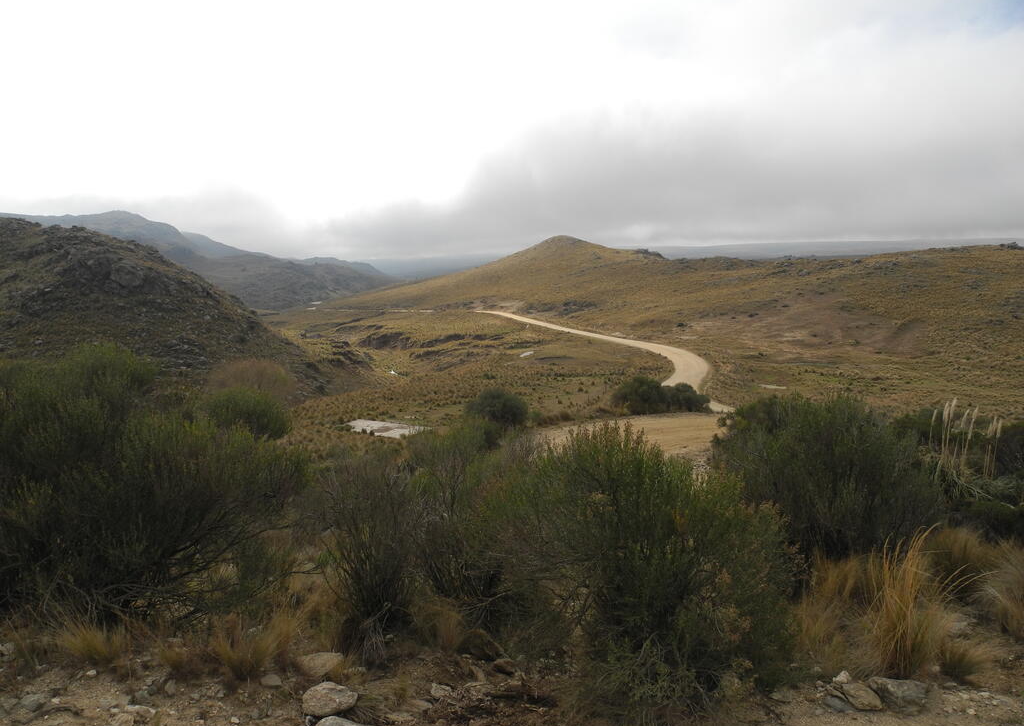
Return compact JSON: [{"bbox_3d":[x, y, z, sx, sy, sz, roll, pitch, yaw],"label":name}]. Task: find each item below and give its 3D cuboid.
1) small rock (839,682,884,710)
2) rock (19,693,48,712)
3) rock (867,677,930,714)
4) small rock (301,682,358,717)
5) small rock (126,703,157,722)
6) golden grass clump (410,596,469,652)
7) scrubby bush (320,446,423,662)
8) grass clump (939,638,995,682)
[{"bbox_3d":[1.439,1.388,3.474,0.185,0.087,0.148,0,7,0],"label":"small rock"},{"bbox_3d":[-1.843,1.307,3.190,0.100,0.048,0.072,-5,9,-30],"label":"rock"},{"bbox_3d":[1.491,1.283,3.199,0.224,0.100,0.139,4,9,25],"label":"rock"},{"bbox_3d":[-0.697,1.285,3.167,0.216,0.104,0.147,-2,8,-12],"label":"small rock"},{"bbox_3d":[-1.397,1.318,3.124,0.103,0.045,0.074,-4,9,-24],"label":"small rock"},{"bbox_3d":[-0.347,1.249,3.993,0.275,0.269,0.248,0,7,0],"label":"golden grass clump"},{"bbox_3d":[-0.630,0.860,3.680,0.443,0.979,0.420,-1,8,-10],"label":"scrubby bush"},{"bbox_3d":[2.019,1.318,3.712,0.247,0.184,0.222,0,7,0],"label":"grass clump"}]

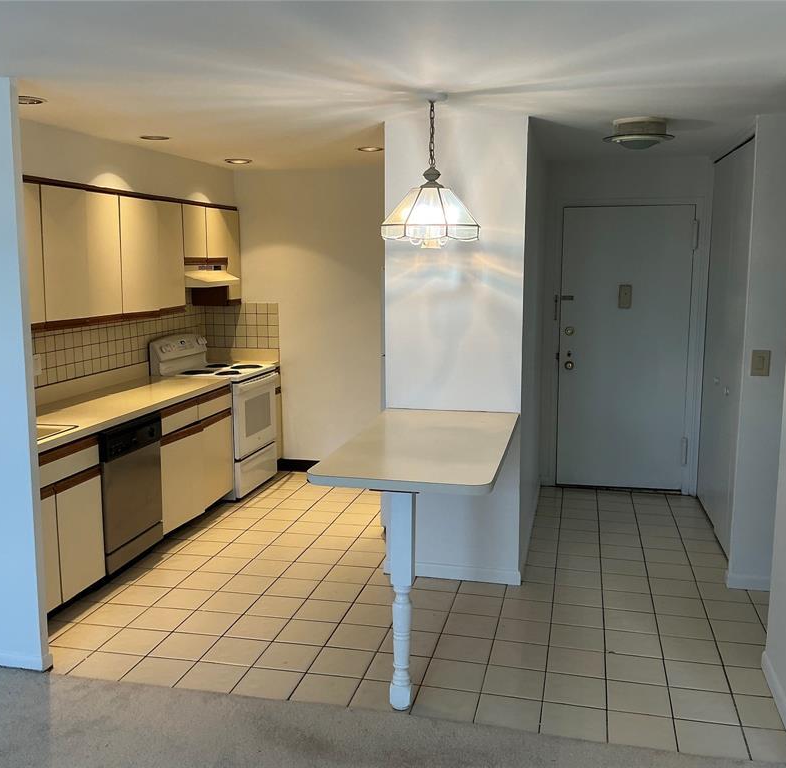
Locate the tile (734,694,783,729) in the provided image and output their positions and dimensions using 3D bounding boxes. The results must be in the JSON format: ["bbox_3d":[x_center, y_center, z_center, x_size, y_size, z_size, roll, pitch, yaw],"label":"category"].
[{"bbox_3d":[1.388,1.248,3.148,0.135,0.015,0.236,2,8,13],"label":"tile"}]

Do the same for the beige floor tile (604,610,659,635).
[{"bbox_3d":[1.153,1.159,4.027,0.243,0.010,0.240,2,9,13],"label":"beige floor tile"}]

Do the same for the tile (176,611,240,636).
[{"bbox_3d":[-0.897,1.173,4.042,0.243,0.010,0.243,2,8,13],"label":"tile"}]

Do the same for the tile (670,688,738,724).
[{"bbox_3d":[1.229,1.279,3.280,0.241,0.012,0.242,2,9,13],"label":"tile"}]

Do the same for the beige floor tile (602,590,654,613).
[{"bbox_3d":[1.225,1.139,4.316,0.243,0.010,0.243,2,8,13],"label":"beige floor tile"}]

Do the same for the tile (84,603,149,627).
[{"bbox_3d":[-1.365,1.144,4.077,0.243,0.012,0.243,2,8,13],"label":"tile"}]

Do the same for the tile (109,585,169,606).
[{"bbox_3d":[-1.284,1.087,4.247,0.236,0.015,0.236,2,8,13],"label":"tile"}]

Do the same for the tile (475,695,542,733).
[{"bbox_3d":[0.449,1.281,3.212,0.243,0.010,0.230,2,9,13],"label":"tile"}]

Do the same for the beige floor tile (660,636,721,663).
[{"bbox_3d":[1.340,1.203,3.734,0.243,0.010,0.240,2,9,13],"label":"beige floor tile"}]

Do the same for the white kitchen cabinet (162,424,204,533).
[{"bbox_3d":[-1.588,0.565,5.229,0.580,0.606,0.532,2,9,13],"label":"white kitchen cabinet"}]

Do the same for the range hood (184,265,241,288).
[{"bbox_3d":[-1.445,-0.806,6.158,0.459,0.159,0.714,2,9,13],"label":"range hood"}]

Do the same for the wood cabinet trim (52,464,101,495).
[{"bbox_3d":[-1.528,0.458,4.000,0.027,0.063,0.370,2,8,13],"label":"wood cabinet trim"}]

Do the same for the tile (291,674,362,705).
[{"bbox_3d":[-0.269,1.248,3.367,0.243,0.012,0.235,2,8,13],"label":"tile"}]

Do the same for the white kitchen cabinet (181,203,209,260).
[{"bbox_3d":[-1.558,-1.089,5.954,0.300,0.397,0.363,2,8,13],"label":"white kitchen cabinet"}]

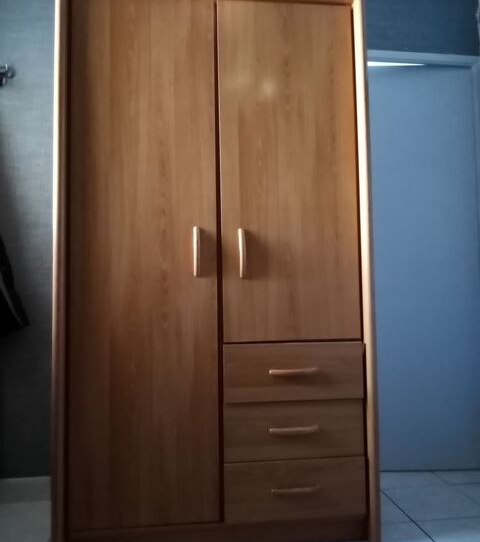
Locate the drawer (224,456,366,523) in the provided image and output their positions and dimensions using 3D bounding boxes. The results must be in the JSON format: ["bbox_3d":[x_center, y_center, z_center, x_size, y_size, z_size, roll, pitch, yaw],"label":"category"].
[{"bbox_3d":[0.171,0.756,1.846,0.488,0.196,0.450,-1,-3,-6],"label":"drawer"}]

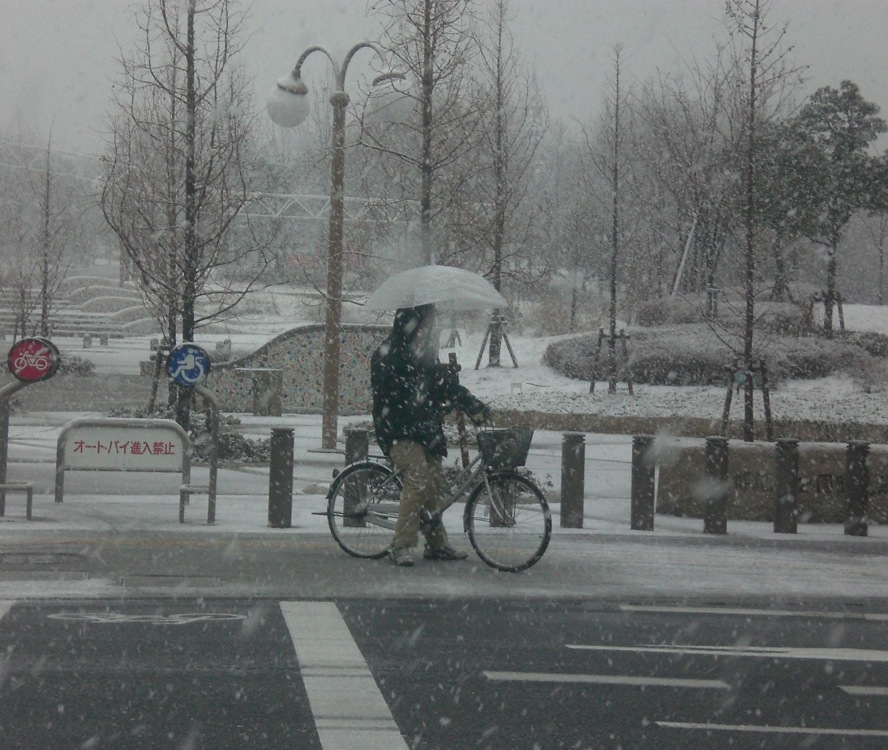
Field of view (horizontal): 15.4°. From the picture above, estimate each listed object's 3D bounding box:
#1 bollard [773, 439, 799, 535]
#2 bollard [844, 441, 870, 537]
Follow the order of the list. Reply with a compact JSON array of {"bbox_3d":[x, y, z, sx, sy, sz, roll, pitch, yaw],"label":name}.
[{"bbox_3d":[2.624,0.844,25.191,0.177,0.730,0.177,1,1,0],"label":"bollard"},{"bbox_3d":[3.164,0.863,25.191,0.177,0.730,0.177,1,1,0],"label":"bollard"}]

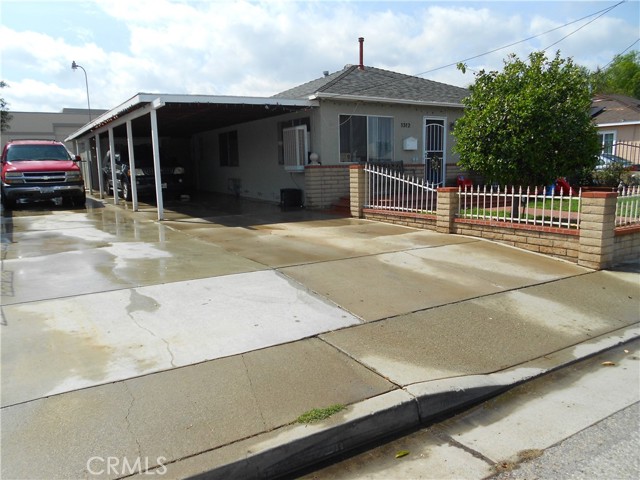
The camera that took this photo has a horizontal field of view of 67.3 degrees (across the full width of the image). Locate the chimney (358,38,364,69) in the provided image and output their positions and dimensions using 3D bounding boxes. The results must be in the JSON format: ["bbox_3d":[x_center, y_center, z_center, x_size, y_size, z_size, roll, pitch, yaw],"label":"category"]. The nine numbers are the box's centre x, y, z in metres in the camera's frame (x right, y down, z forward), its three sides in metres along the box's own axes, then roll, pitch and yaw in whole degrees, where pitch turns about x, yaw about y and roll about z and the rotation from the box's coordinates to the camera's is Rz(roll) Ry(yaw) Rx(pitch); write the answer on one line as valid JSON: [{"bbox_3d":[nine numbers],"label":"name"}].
[{"bbox_3d":[1.333,-5.971,15.456,0.180,1.010,0.180,-6,11,-31],"label":"chimney"}]

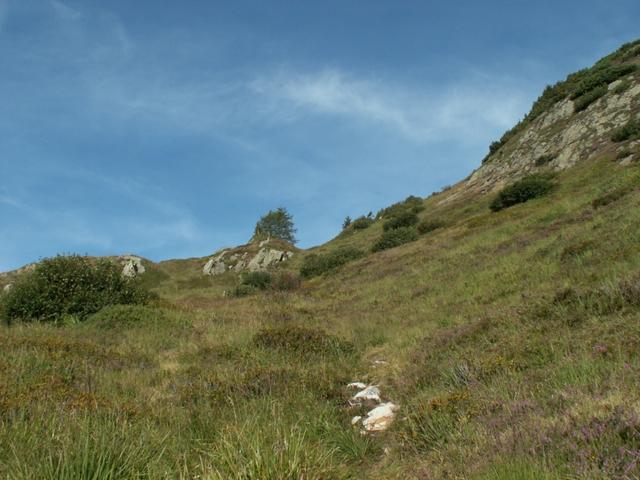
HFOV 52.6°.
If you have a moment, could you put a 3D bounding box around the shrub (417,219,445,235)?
[{"bbox_3d":[7.684,-0.939,45.000,1.869,1.046,1.495,0,-3,10],"label":"shrub"}]

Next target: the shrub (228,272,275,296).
[{"bbox_3d":[-2.752,1.748,26.000,1.774,0.982,1.331,0,-3,-6],"label":"shrub"}]

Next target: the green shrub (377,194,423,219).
[{"bbox_3d":[6.344,-2.640,51.000,3.632,1.778,2.724,0,-3,7],"label":"green shrub"}]

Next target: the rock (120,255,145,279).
[{"bbox_3d":[-7.823,1.106,27.000,0.961,0.941,0.769,1,-3,-16],"label":"rock"}]

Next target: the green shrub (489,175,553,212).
[{"bbox_3d":[11.521,-2.659,37.000,3.513,1.935,2.635,-1,-3,17],"label":"green shrub"}]

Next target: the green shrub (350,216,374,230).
[{"bbox_3d":[3.612,-1.402,55.000,1.958,1.119,1.665,0,-3,4],"label":"green shrub"}]

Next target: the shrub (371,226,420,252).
[{"bbox_3d":[4.784,-0.032,41.000,2.798,1.549,2.098,0,-3,7],"label":"shrub"}]

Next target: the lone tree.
[{"bbox_3d":[-2.953,-0.974,42.000,2.742,2.257,2.605,0,-3,-4],"label":"lone tree"}]

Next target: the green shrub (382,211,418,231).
[{"bbox_3d":[5.722,-1.386,46.000,2.457,1.336,1.965,0,-3,7],"label":"green shrub"}]

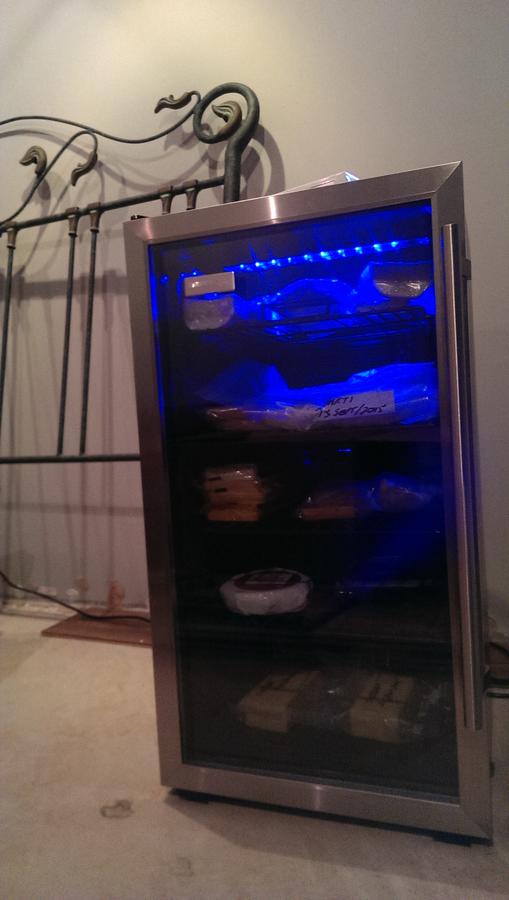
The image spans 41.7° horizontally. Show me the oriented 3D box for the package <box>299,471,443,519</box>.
[{"bbox_3d":[0.167,0.068,0.956,0.180,0.052,0.110,-2,3,22],"label":"package"}]

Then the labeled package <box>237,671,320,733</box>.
[{"bbox_3d":[0.040,0.367,0.993,0.070,0.044,0.120,-2,3,27],"label":"labeled package"}]

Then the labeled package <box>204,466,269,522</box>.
[{"bbox_3d":[-0.011,0.062,1.021,0.090,0.078,0.100,-2,3,22],"label":"labeled package"}]

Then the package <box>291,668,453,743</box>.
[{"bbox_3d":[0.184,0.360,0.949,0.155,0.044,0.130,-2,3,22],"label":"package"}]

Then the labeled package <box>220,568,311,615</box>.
[{"bbox_3d":[0.018,0.215,1.026,0.138,0.036,0.138,-3,3,0],"label":"labeled package"}]

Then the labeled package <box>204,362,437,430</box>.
[{"bbox_3d":[0.099,-0.072,0.972,0.330,0.086,0.150,-2,3,22],"label":"labeled package"}]

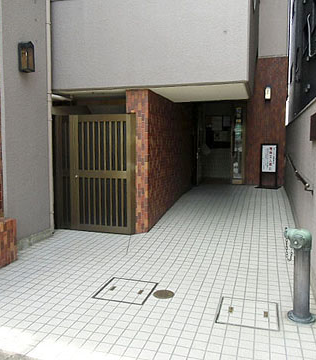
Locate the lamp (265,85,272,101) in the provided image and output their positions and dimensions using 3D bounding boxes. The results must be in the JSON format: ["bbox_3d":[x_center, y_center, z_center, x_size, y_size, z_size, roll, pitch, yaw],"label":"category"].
[{"bbox_3d":[2.548,-2.018,7.705,0.155,0.325,0.120,1,6,17],"label":"lamp"}]

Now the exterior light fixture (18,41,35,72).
[{"bbox_3d":[-1.599,-1.482,4.058,0.140,0.370,0.130,1,6,17],"label":"exterior light fixture"}]

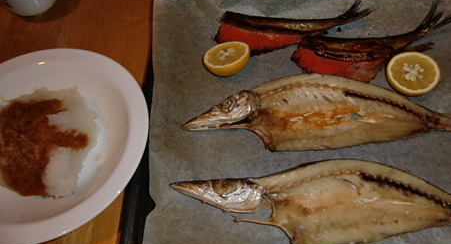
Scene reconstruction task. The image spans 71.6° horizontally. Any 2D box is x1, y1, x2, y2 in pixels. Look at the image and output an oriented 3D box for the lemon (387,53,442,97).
[{"bbox_3d":[0.215,-0.051,0.364,0.055,0.027,0.055,-4,65,7],"label":"lemon"}]

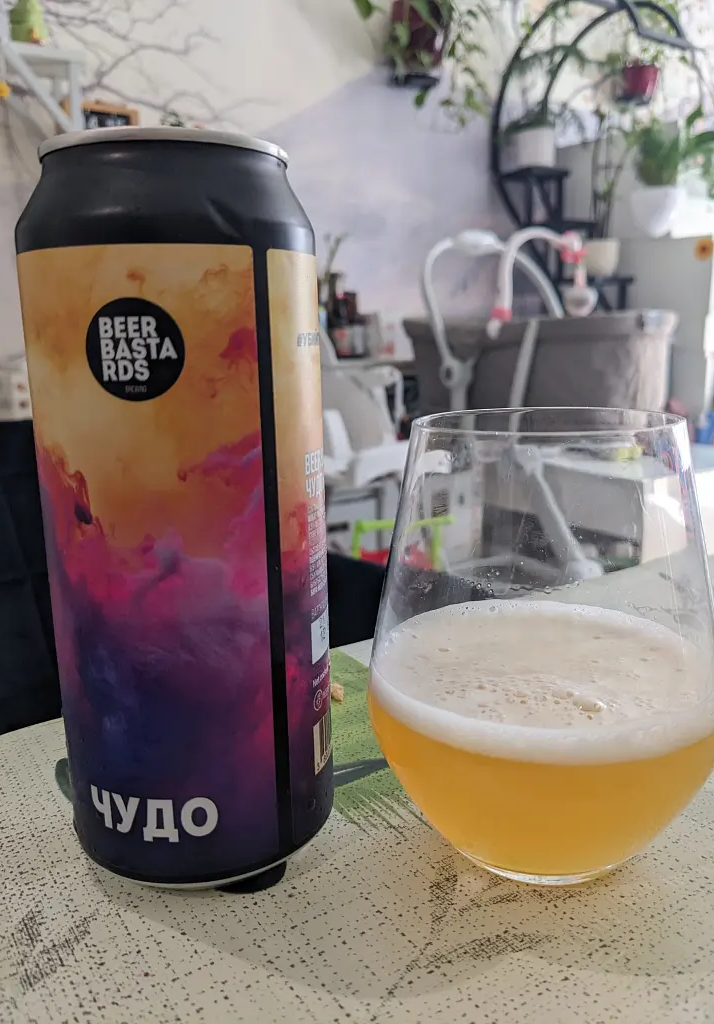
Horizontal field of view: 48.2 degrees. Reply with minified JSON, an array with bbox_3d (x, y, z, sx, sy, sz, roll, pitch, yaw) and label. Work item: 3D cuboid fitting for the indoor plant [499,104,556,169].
[{"bbox_3d":[0.655,-1.433,3.050,0.202,0.242,0.192,1,13,12],"label":"indoor plant"}]

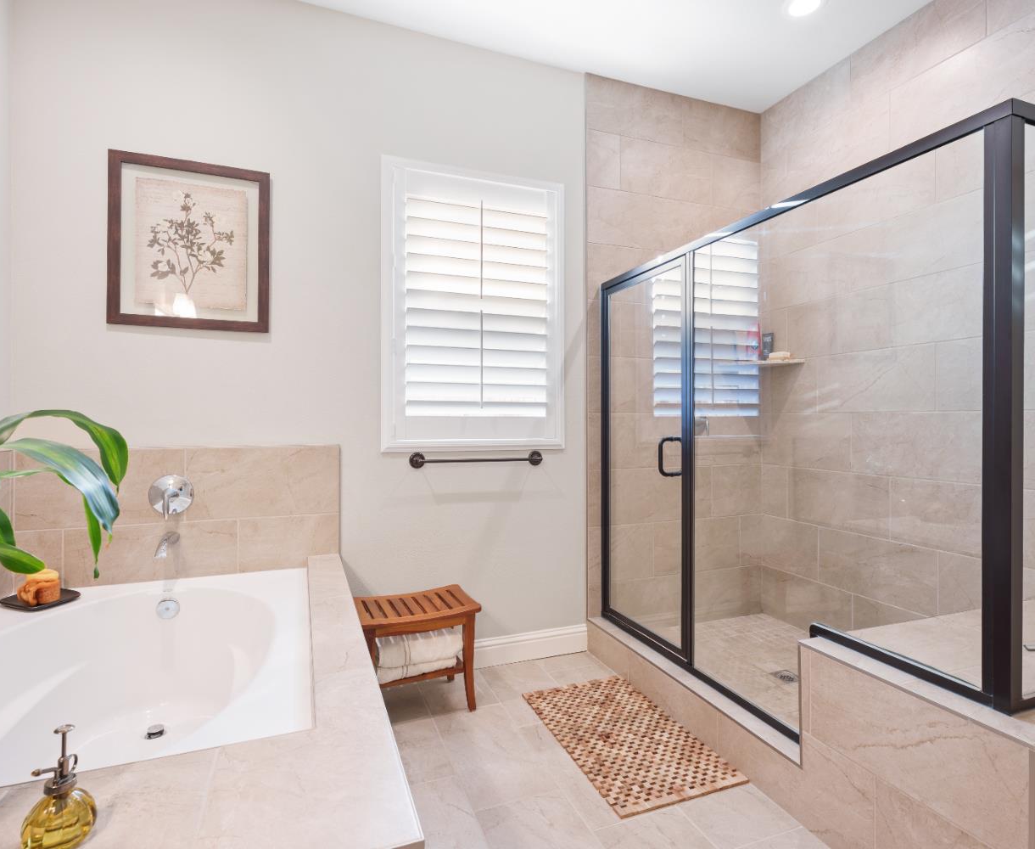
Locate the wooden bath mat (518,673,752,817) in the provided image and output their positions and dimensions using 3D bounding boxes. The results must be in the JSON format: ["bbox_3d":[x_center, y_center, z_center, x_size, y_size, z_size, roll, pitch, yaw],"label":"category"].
[{"bbox_3d":[0.398,1.203,2.211,0.487,0.012,0.838,0,0,-21],"label":"wooden bath mat"}]

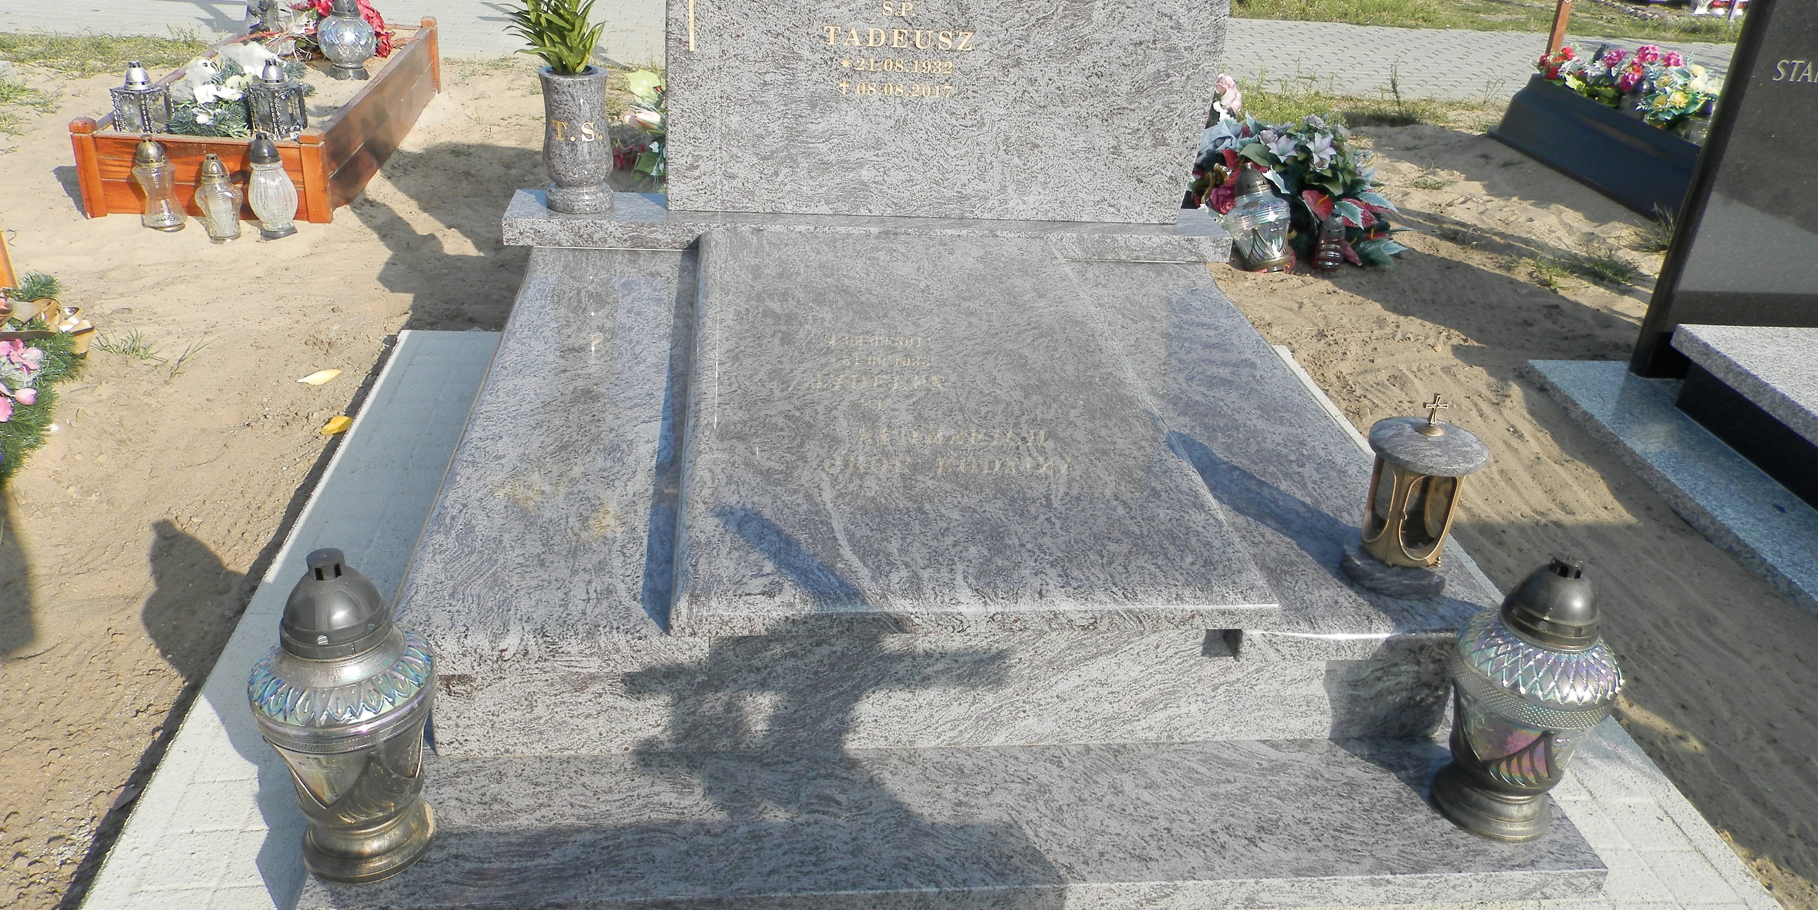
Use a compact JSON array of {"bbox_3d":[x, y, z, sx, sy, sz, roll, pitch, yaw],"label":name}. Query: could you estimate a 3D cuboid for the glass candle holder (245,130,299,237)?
[{"bbox_3d":[-1.813,-0.766,3.728,0.137,0.290,0.137,1,29,-7],"label":"glass candle holder"}]

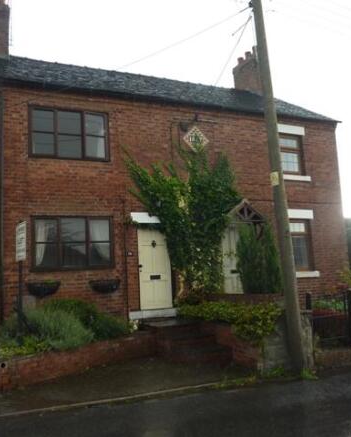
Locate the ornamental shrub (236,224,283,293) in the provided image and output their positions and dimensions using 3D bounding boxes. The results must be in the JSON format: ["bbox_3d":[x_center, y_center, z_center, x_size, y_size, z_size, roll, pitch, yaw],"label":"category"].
[{"bbox_3d":[2.175,1.083,10.745,1.150,1.920,1.100,0,-7,-24],"label":"ornamental shrub"}]

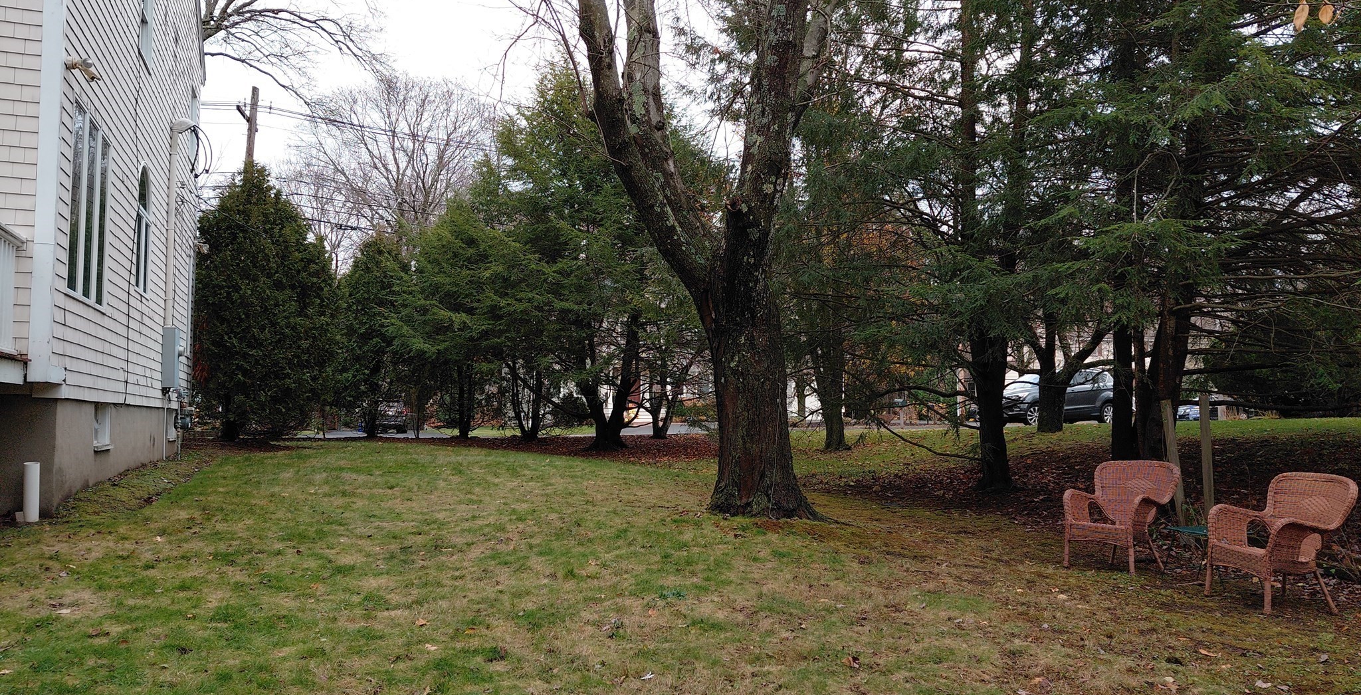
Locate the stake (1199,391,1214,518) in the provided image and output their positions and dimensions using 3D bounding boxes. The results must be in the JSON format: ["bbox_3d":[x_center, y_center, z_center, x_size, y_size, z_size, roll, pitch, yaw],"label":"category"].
[{"bbox_3d":[4.939,1.111,9.200,0.090,1.355,0.060,-3,-5,25],"label":"stake"}]

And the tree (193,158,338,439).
[{"bbox_3d":[-8.309,-0.935,19.707,2.850,5.578,2.800,0,-4,0],"label":"tree"}]

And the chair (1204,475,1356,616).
[{"bbox_3d":[4.054,1.306,6.724,0.640,0.900,0.770,1,-4,-10],"label":"chair"}]

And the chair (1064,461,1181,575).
[{"bbox_3d":[3.713,1.418,8.346,0.640,0.900,0.770,2,-5,-32],"label":"chair"}]

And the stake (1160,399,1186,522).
[{"bbox_3d":[4.634,1.151,9.199,0.090,1.322,0.060,-8,-5,24],"label":"stake"}]

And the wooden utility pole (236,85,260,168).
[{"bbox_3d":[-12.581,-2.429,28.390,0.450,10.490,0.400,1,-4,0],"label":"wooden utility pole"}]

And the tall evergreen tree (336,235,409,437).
[{"bbox_3d":[-6.489,-0.254,20.862,1.900,4.349,1.900,0,-4,0],"label":"tall evergreen tree"}]

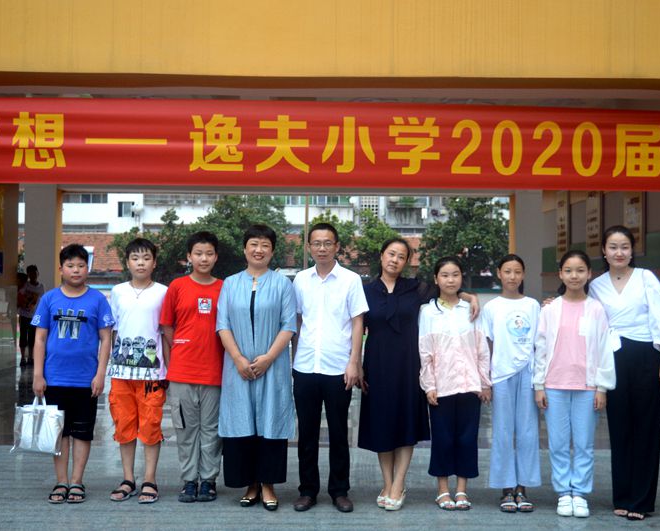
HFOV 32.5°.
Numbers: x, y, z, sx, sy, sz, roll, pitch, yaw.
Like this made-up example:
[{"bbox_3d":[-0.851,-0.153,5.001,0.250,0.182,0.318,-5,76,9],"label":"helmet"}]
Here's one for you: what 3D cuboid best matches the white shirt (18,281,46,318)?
[{"bbox_3d":[-4.413,0.505,16.800,0.423,0.556,0.250,0,-1,-3],"label":"white shirt"}]

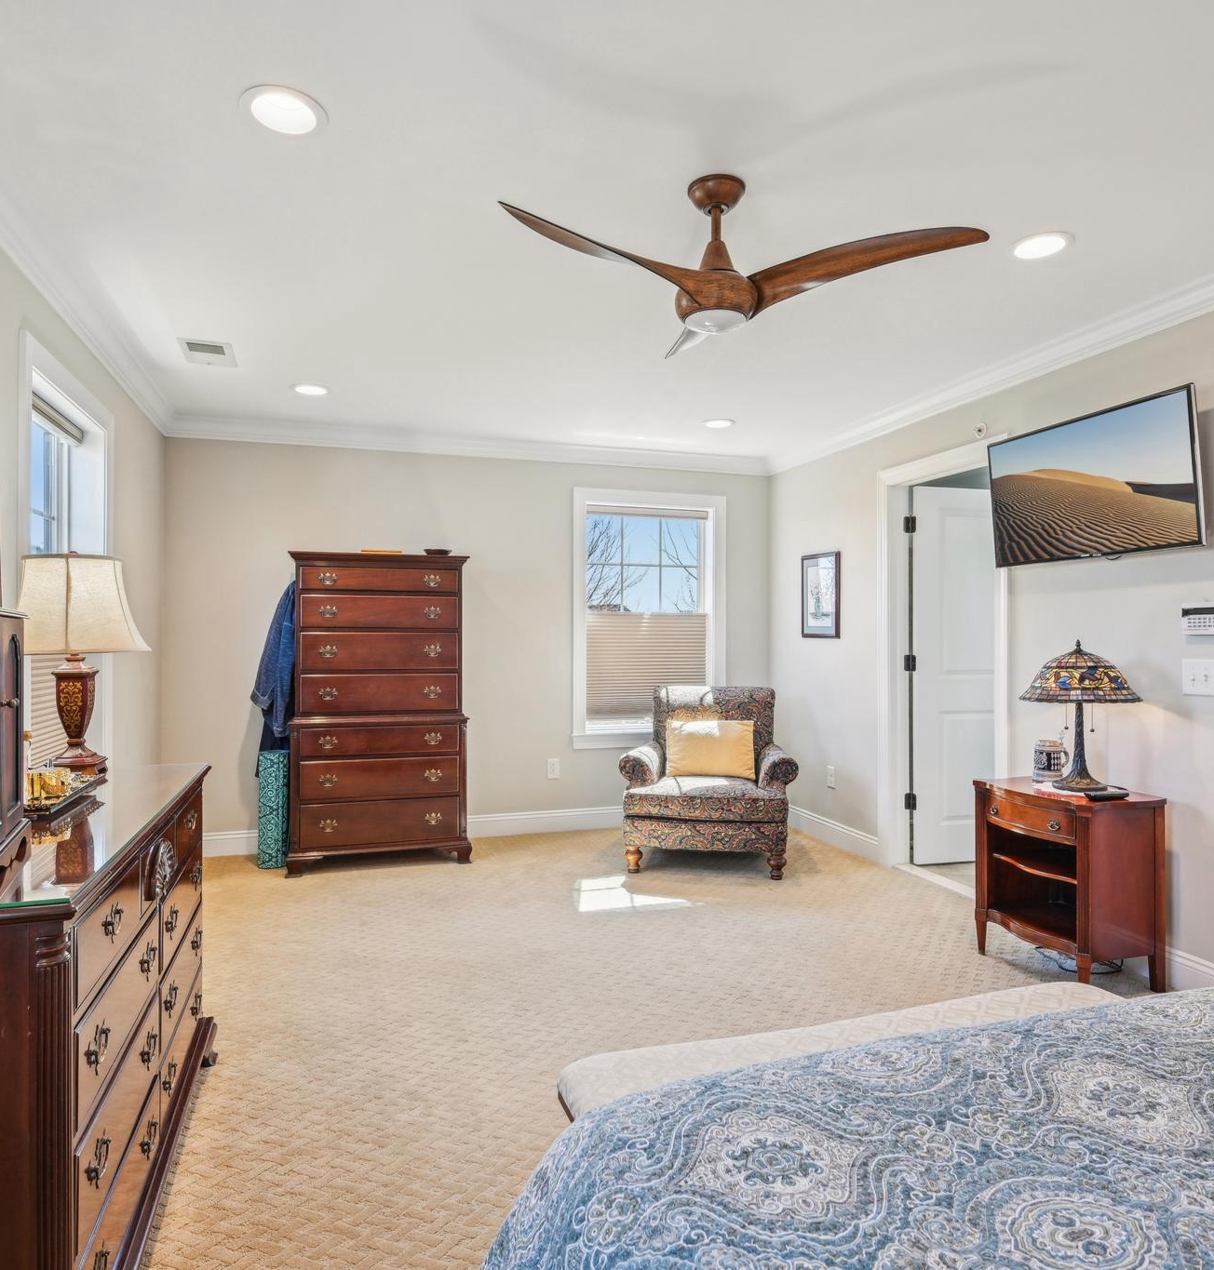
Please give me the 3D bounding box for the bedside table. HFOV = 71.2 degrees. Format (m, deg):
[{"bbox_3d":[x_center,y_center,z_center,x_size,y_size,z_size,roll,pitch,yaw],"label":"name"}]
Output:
[{"bbox_3d":[1.685,0.912,3.135,0.385,0.674,0.537,0,0,-18],"label":"bedside table"}]

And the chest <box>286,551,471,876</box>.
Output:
[{"bbox_3d":[-1.272,0.416,4.747,0.945,1.677,0.510,0,0,-18],"label":"chest"}]

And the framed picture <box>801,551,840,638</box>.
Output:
[{"bbox_3d":[1.303,-0.235,5.136,0.022,0.516,0.436,0,0,-18],"label":"framed picture"}]

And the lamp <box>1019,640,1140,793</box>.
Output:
[{"bbox_3d":[1.718,0.289,3.080,0.395,0.530,0.395,0,0,-18],"label":"lamp"}]

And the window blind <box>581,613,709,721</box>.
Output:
[{"bbox_3d":[0.254,0.209,5.674,0.900,0.711,0.040,0,0,-18],"label":"window blind"}]

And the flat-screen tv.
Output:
[{"bbox_3d":[1.830,-0.557,3.234,0.050,0.530,0.910,-5,1,-18],"label":"flat-screen tv"}]

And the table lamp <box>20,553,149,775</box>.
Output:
[{"bbox_3d":[-1.430,0.082,2.282,0.360,0.606,0.355,0,0,-18],"label":"table lamp"}]

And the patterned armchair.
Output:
[{"bbox_3d":[0.576,0.783,4.808,0.930,0.942,0.880,0,0,9],"label":"patterned armchair"}]

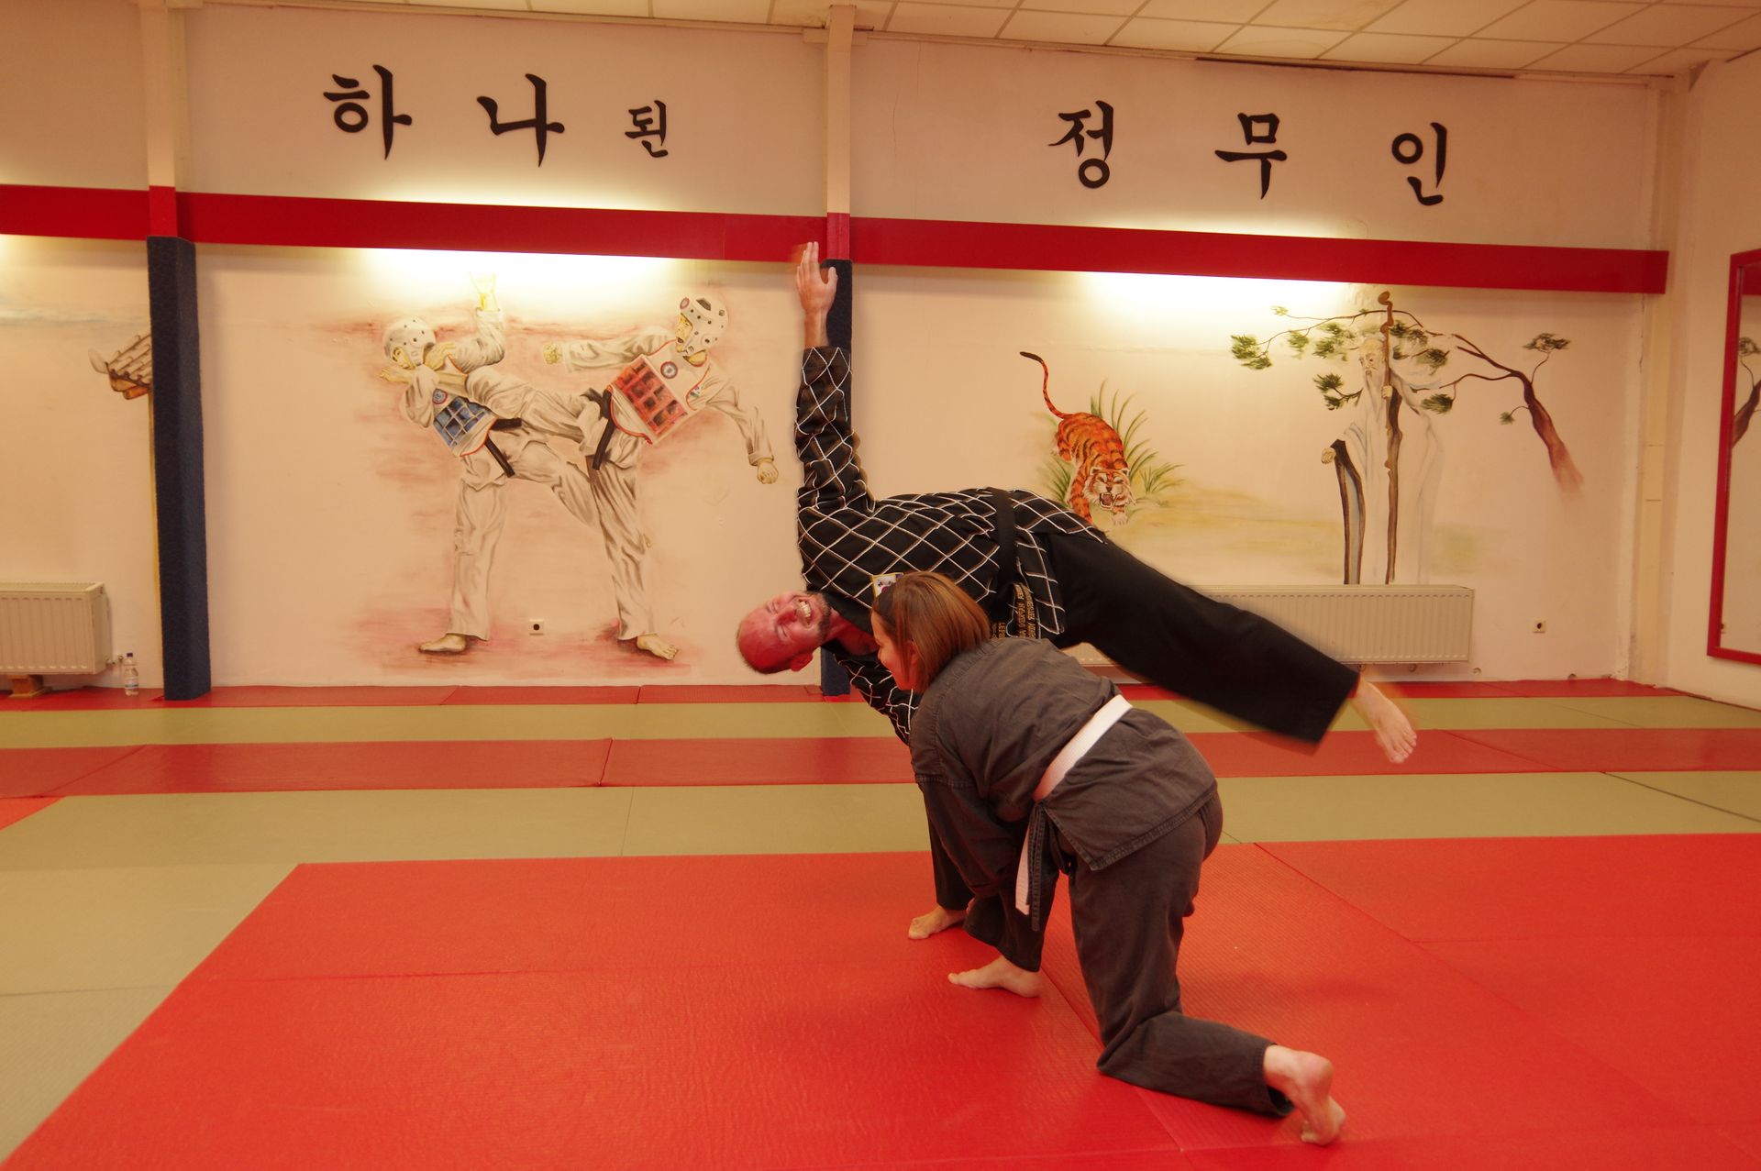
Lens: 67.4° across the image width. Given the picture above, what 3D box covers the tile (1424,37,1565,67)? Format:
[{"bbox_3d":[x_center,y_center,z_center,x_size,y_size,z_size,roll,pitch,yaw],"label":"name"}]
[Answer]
[{"bbox_3d":[3.592,-3.112,7.715,0.635,0.020,0.460,0,4,-8],"label":"tile"}]

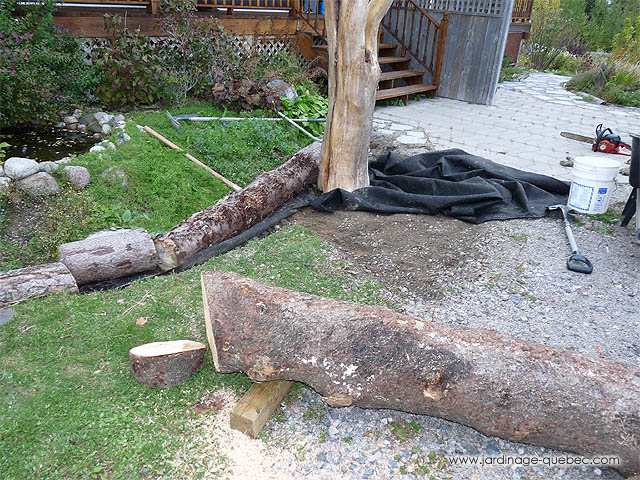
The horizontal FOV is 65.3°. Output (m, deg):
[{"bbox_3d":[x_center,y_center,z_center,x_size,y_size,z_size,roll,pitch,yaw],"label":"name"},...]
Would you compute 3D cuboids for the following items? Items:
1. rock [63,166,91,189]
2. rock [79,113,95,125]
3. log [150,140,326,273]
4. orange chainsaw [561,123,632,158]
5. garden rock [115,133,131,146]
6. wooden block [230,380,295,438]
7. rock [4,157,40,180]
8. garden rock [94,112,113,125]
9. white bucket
[{"bbox_3d":[-1.619,-0.416,3.320,0.165,0.110,0.140,-11,30,-25],"label":"rock"},{"bbox_3d":[-2.222,-1.156,4.750,0.150,0.100,0.130,-10,30,-23],"label":"rock"},{"bbox_3d":[-0.357,-0.324,3.366,0.230,0.240,1.900,15,28,23],"label":"log"},{"bbox_3d":[2.900,-1.050,5.220,0.780,0.270,0.250,19,32,28],"label":"orange chainsaw"},{"bbox_3d":[-1.834,-0.927,4.651,0.130,0.100,0.120,3,26,0],"label":"garden rock"},{"bbox_3d":[-0.171,0.523,1.813,0.089,0.089,0.420,13,28,21],"label":"wooden block"},{"bbox_3d":[-2.014,-0.484,3.380,0.215,0.120,0.150,-14,32,-29],"label":"rock"},{"bbox_3d":[-2.060,-1.156,4.750,0.160,0.100,0.130,-9,30,-21],"label":"garden rock"},{"bbox_3d":[1.978,-0.389,3.640,0.300,0.350,0.300,3,26,0],"label":"white bucket"}]

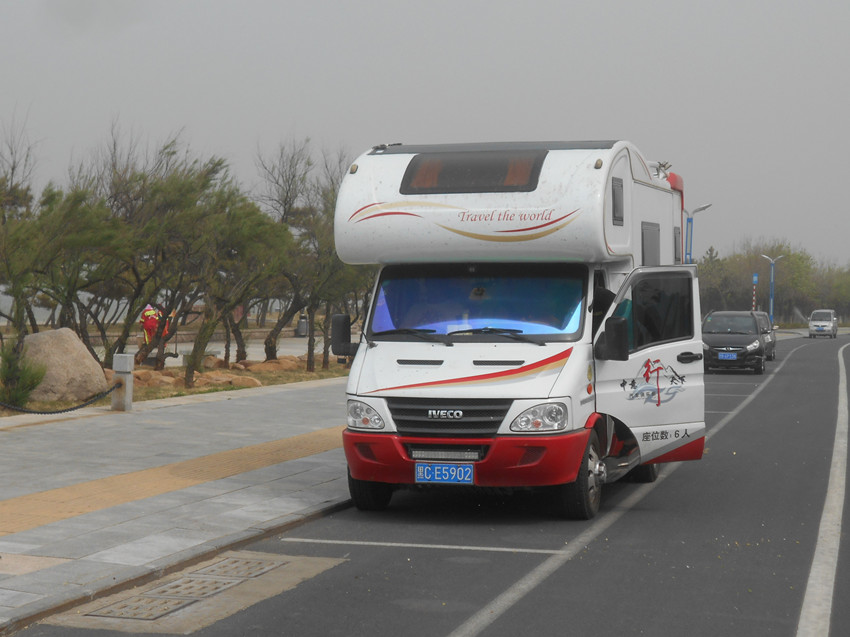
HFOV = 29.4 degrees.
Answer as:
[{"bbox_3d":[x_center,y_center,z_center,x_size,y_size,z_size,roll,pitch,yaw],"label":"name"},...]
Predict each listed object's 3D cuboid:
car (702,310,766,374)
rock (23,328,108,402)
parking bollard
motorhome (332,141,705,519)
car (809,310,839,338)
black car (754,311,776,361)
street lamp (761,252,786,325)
[{"bbox_3d":[7.450,0.550,39.400,1.750,1.470,4.450,1,1,12],"label":"car"},{"bbox_3d":[-5.300,0.690,23.900,1.300,1.120,1.050,1,1,-12],"label":"rock"},{"bbox_3d":[-4.080,0.855,21.900,0.210,0.790,0.210,1,1,17],"label":"parking bollard"},{"bbox_3d":[0.920,0.030,14.200,2.300,2.970,5.100,0,1,17],"label":"motorhome"},{"bbox_3d":[25.820,0.330,104.800,1.600,1.900,3.800,1,1,18],"label":"car"},{"bbox_3d":[9.670,0.470,49.000,1.740,1.460,4.400,1,1,13],"label":"black car"},{"bbox_3d":[23.600,-1.770,110.000,1.600,5.150,0.300,1,1,15],"label":"street lamp"}]

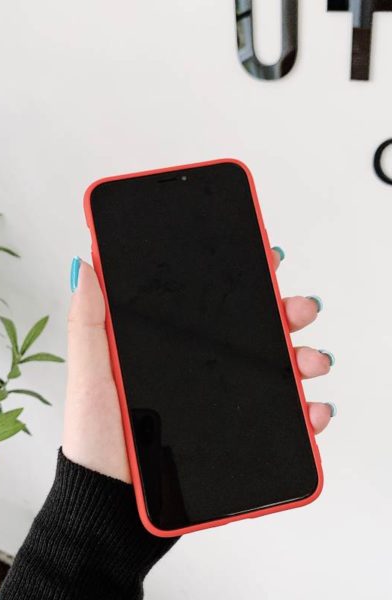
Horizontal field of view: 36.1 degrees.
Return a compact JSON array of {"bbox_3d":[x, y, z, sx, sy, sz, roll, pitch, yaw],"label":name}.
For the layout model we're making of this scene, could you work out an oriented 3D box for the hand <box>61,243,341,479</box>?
[{"bbox_3d":[0.005,0.030,0.284,0.122,0.108,0.068,0,-11,-7],"label":"hand"}]

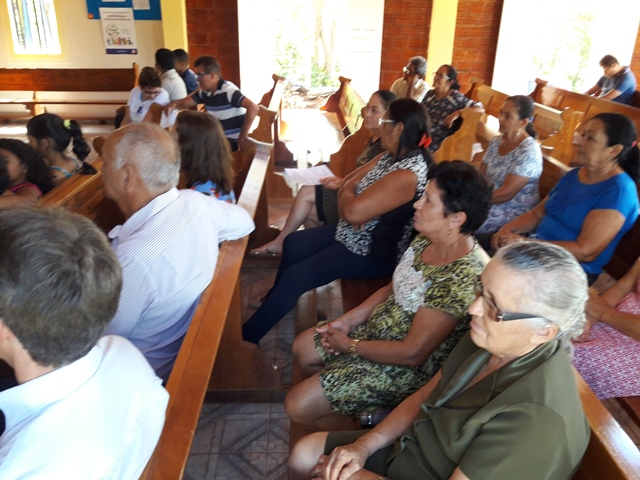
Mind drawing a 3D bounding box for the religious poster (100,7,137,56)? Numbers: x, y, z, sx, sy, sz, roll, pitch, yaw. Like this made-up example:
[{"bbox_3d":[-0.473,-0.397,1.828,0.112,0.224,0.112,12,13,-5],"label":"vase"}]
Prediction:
[{"bbox_3d":[-3.026,-3.144,7.806,0.500,0.650,0.020,0,22,-2],"label":"religious poster"}]

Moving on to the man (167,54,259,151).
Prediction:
[{"bbox_3d":[-0.872,-0.788,4.355,0.820,1.370,0.560,-6,23,-15],"label":"man"}]

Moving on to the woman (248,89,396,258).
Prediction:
[{"bbox_3d":[0.022,-0.237,3.005,0.860,1.230,0.480,-2,22,-8],"label":"woman"}]

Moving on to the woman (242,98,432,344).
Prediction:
[{"bbox_3d":[0.045,-0.023,2.589,0.950,1.310,0.500,-2,22,-4],"label":"woman"}]

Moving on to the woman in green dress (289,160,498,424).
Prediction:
[{"bbox_3d":[0.201,0.347,1.773,0.740,1.250,0.520,-3,23,-9],"label":"woman in green dress"}]

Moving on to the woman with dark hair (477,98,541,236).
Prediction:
[{"bbox_3d":[0.906,-0.247,3.195,0.800,1.270,0.500,-3,23,-9],"label":"woman with dark hair"}]

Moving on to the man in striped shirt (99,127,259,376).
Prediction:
[{"bbox_3d":[-0.591,0.279,1.795,0.800,1.350,0.570,5,23,12],"label":"man in striped shirt"}]

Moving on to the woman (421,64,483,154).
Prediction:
[{"bbox_3d":[0.912,-0.830,4.557,0.820,1.310,0.550,-8,24,-18],"label":"woman"}]

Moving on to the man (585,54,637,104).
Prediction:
[{"bbox_3d":[3.102,-1.354,5.871,0.800,1.300,0.520,-5,23,-13],"label":"man"}]

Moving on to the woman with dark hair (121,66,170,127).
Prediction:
[{"bbox_3d":[-1.545,-0.851,4.360,0.500,1.150,0.720,13,25,25],"label":"woman with dark hair"}]

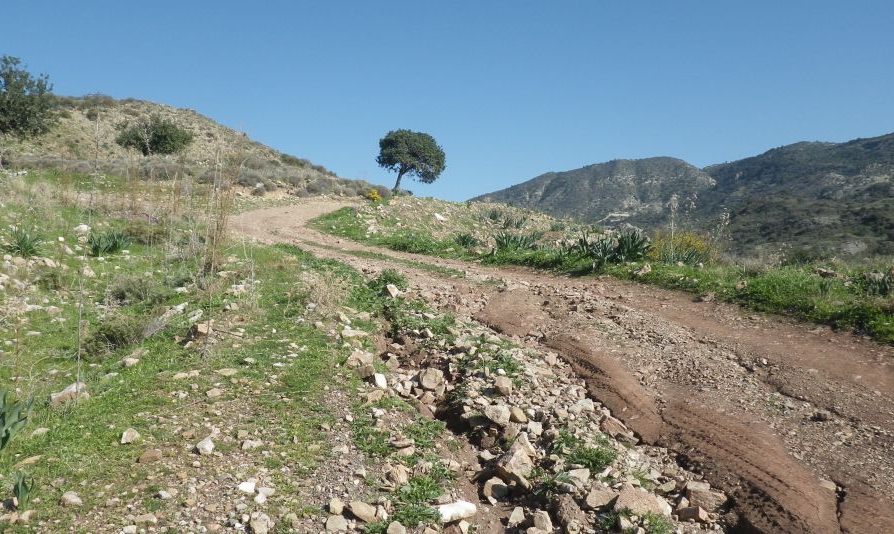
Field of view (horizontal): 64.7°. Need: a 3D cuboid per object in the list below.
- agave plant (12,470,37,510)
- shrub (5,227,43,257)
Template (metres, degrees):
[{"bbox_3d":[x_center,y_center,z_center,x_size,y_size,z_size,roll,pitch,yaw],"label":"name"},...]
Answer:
[{"bbox_3d":[-2.007,1.062,3.350,0.114,0.190,0.100,0,2,0],"label":"agave plant"},{"bbox_3d":[-6.786,-0.409,11.300,0.609,0.481,0.548,0,-2,0],"label":"shrub"}]

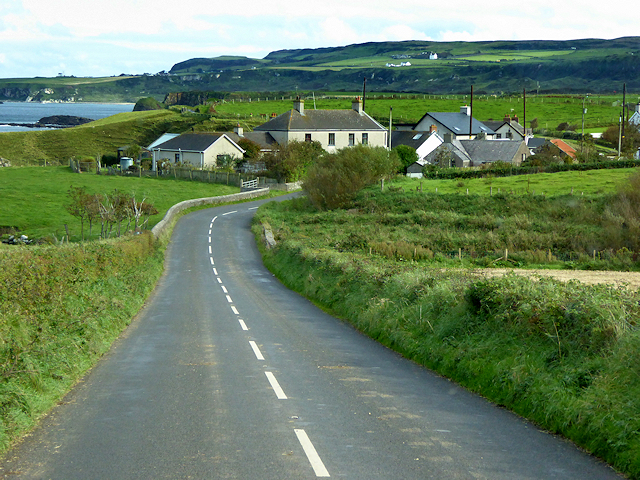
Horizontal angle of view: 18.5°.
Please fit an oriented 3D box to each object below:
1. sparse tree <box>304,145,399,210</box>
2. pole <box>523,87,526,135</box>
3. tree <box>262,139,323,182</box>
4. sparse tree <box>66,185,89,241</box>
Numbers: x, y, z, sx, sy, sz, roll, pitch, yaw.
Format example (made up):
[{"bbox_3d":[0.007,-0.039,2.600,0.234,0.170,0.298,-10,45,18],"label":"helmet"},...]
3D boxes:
[{"bbox_3d":[2.460,-4.880,153.000,7.300,5.100,5.800,0,4,0],"label":"sparse tree"},{"bbox_3d":[25.040,-14.450,240.000,0.250,8.200,0.250,0,4,0],"label":"pole"},{"bbox_3d":[-2.520,-7.620,194.000,6.200,4.500,5.300,0,4,0],"label":"tree"},{"bbox_3d":[-16.140,-1.740,131.000,1.750,3.650,1.750,0,4,0],"label":"sparse tree"}]

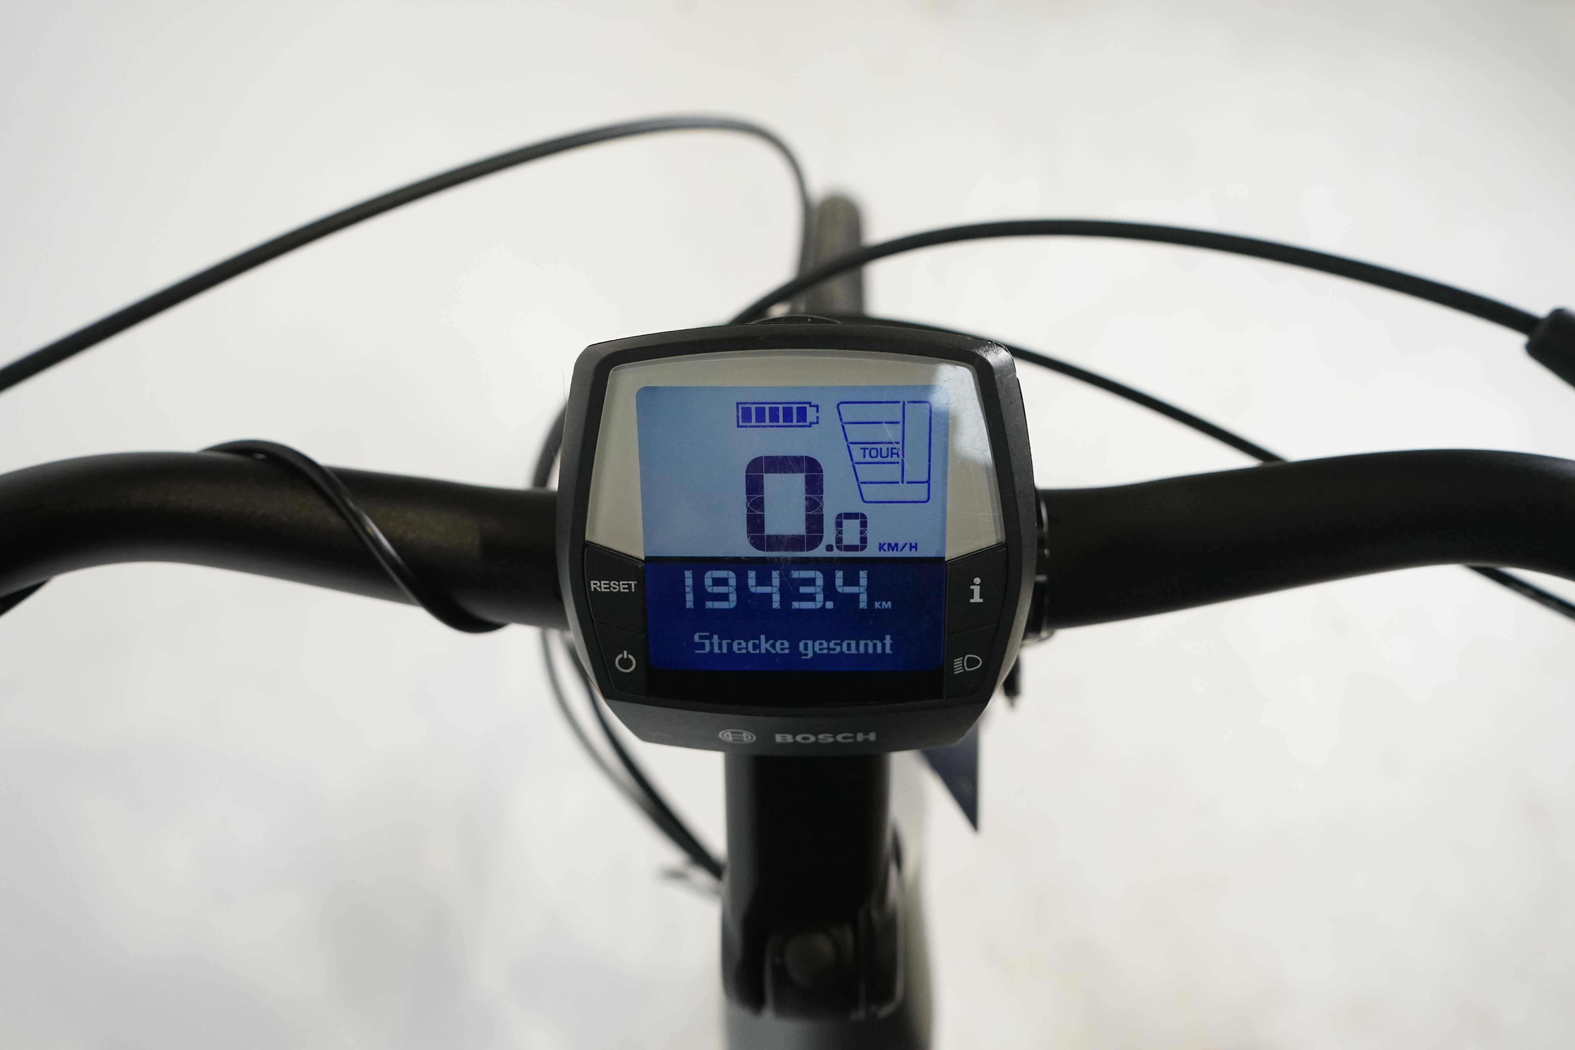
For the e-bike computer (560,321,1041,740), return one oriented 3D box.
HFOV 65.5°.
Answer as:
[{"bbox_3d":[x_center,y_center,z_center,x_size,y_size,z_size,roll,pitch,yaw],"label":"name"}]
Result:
[{"bbox_3d":[0.002,0.004,0.251,0.096,0.092,0.031,0,16,3],"label":"e-bike computer"}]

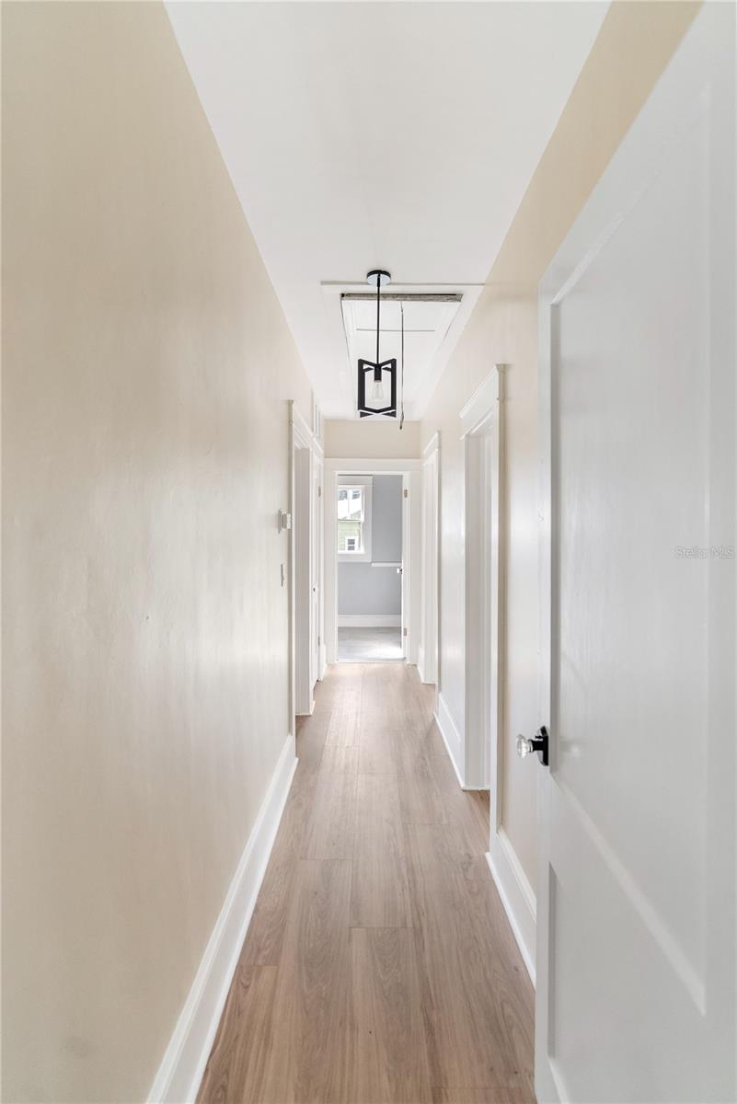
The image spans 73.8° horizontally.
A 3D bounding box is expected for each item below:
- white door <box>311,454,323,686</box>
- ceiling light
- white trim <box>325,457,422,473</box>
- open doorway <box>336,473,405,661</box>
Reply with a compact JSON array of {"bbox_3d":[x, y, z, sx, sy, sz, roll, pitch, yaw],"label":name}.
[{"bbox_3d":[-0.480,0.208,4.344,0.040,2.030,0.610,0,2,0],"label":"white door"},{"bbox_3d":[0.043,-0.982,2.319,0.176,0.651,0.170,0,2,0],"label":"ceiling light"},{"bbox_3d":[0.042,-0.926,5.215,1.040,0.156,0.030,0,2,0],"label":"white trim"},{"bbox_3d":[0.019,0.179,5.331,0.755,2.042,0.130,0,2,0],"label":"open doorway"}]

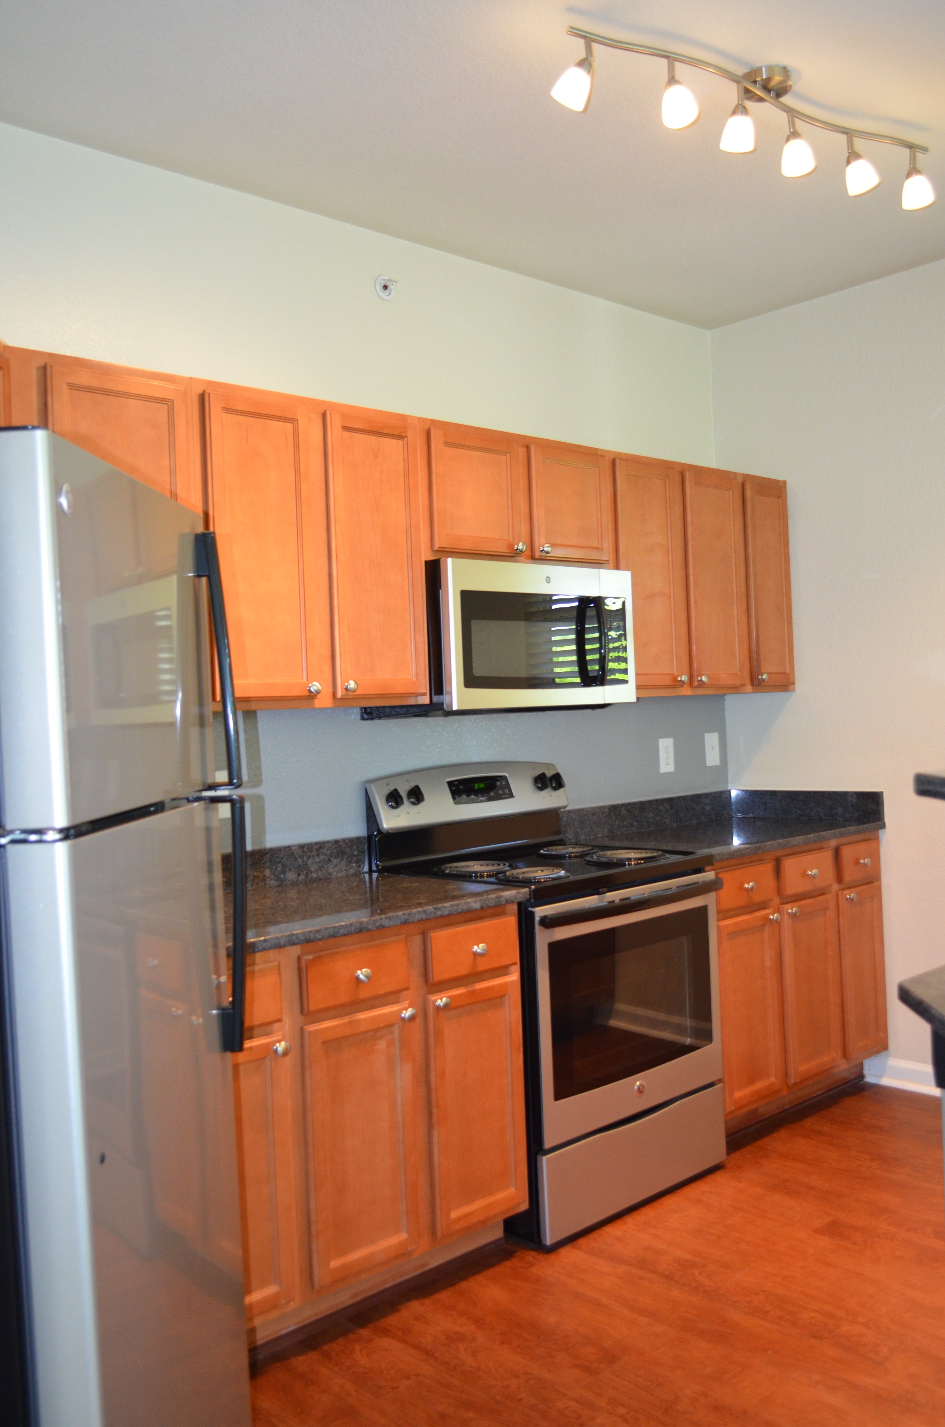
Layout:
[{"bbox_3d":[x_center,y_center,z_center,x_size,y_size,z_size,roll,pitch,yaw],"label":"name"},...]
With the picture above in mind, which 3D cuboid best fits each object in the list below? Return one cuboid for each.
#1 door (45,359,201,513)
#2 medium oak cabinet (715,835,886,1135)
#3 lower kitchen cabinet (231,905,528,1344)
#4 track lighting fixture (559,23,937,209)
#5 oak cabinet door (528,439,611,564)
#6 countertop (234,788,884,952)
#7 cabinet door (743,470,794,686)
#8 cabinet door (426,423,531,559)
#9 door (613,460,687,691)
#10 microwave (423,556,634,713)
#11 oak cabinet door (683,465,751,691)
[{"bbox_3d":[-0.746,-0.374,2.810,0.333,0.702,0.022,-3,0,-45],"label":"door"},{"bbox_3d":[0.834,0.875,4.356,1.036,0.867,0.616,-2,0,-44],"label":"medium oak cabinet"},{"bbox_3d":[-0.432,0.929,3.133,0.985,0.867,0.616,-2,0,-44],"label":"lower kitchen cabinet"},{"bbox_3d":[0.654,-1.326,2.902,1.158,0.212,0.163,-2,0,-34],"label":"track lighting fixture"},{"bbox_3d":[0.286,-0.608,3.832,0.330,0.324,0.024,-3,1,-45],"label":"oak cabinet door"},{"bbox_3d":[0.189,0.396,3.732,2.802,0.142,0.644,-2,0,-44],"label":"countertop"},{"bbox_3d":[1.033,-0.449,4.580,0.257,0.713,0.022,-2,0,-44],"label":"cabinet door"},{"bbox_3d":[0.015,-0.595,3.562,0.343,0.324,0.024,-3,1,-45],"label":"cabinet door"},{"bbox_3d":[0.551,-0.429,4.089,0.303,0.704,0.024,-3,1,-45],"label":"door"},{"bbox_3d":[0.076,-0.208,3.809,0.751,0.408,0.408,-2,0,-44],"label":"microwave"},{"bbox_3d":[0.804,-0.441,4.339,0.296,0.703,0.024,-3,1,-45],"label":"oak cabinet door"}]

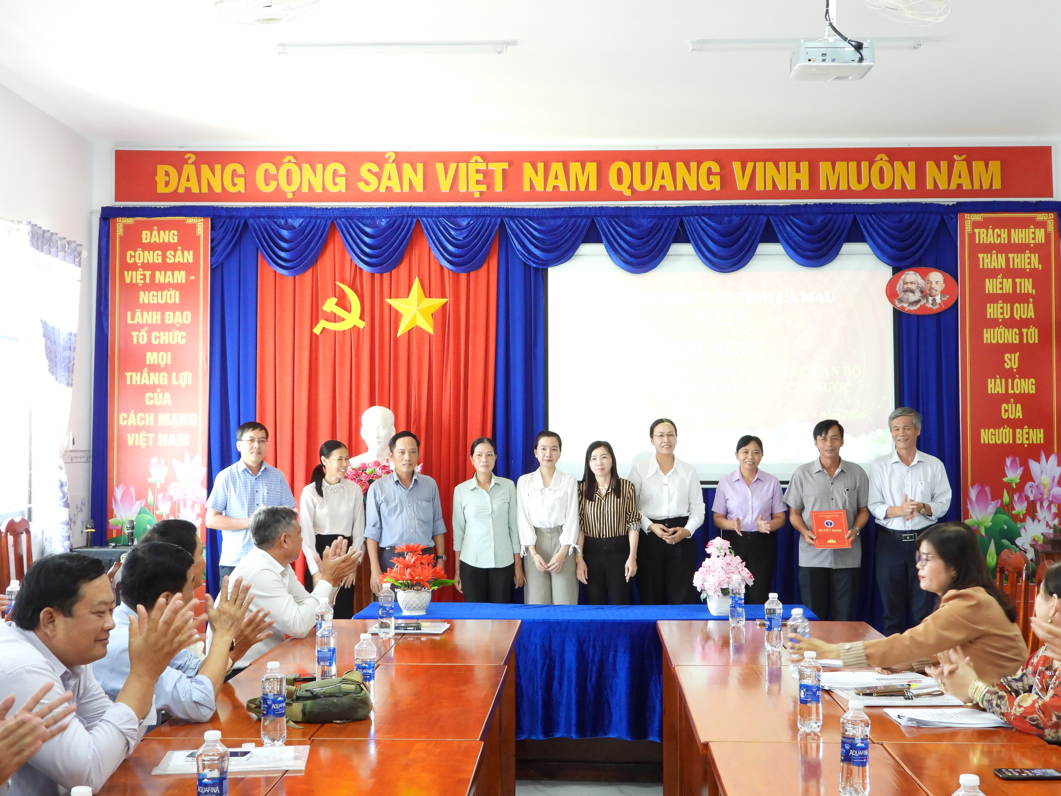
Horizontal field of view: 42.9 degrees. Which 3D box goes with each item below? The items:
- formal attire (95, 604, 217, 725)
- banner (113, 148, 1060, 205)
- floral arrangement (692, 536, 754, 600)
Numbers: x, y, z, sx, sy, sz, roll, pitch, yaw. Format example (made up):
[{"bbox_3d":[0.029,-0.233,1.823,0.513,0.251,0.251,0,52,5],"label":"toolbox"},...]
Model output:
[{"bbox_3d":[-1.135,0.890,4.010,0.440,0.552,0.480,1,-2,-19],"label":"formal attire"},{"bbox_3d":[0.347,-1.574,9.502,6.600,0.380,0.050,0,-2,1],"label":"banner"},{"bbox_3d":[0.888,0.802,6.215,0.280,0.325,0.270,0,-2,3],"label":"floral arrangement"}]

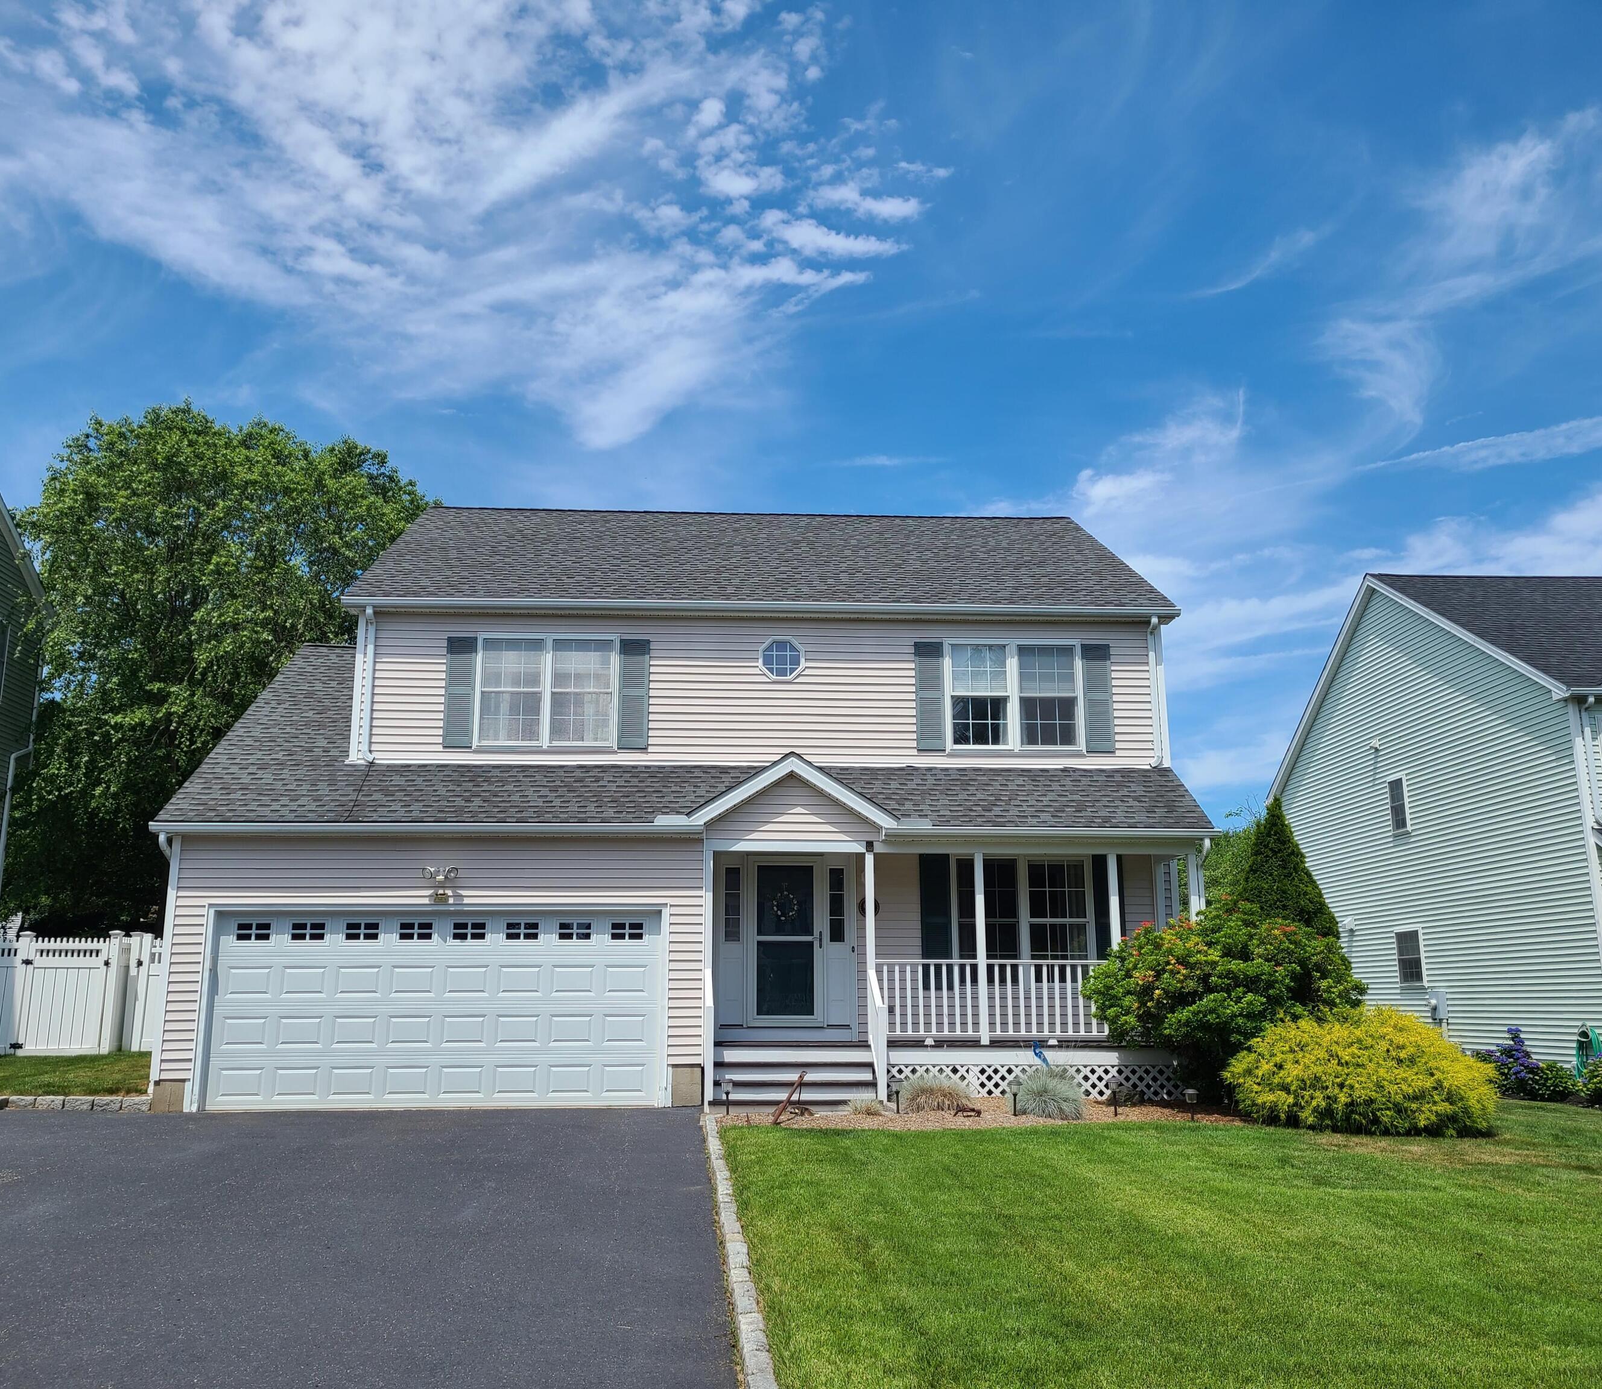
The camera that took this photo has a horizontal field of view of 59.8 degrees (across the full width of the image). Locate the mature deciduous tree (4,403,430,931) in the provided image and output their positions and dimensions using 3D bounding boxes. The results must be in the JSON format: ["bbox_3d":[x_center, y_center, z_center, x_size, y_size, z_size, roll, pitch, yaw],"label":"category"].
[{"bbox_3d":[-11.166,0.232,26.441,7.600,12.394,7.200,1,-13,-4],"label":"mature deciduous tree"}]

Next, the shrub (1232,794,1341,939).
[{"bbox_3d":[6.373,3.262,18.368,2.000,3.823,2.000,1,-13,-4],"label":"shrub"}]

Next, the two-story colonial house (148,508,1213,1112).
[{"bbox_3d":[-1.364,1.172,20.957,12.040,9.050,11.300,1,-13,-4],"label":"two-story colonial house"}]

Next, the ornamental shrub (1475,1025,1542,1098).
[{"bbox_3d":[10.652,5.529,21.010,1.050,1.042,1.000,1,-13,-4],"label":"ornamental shrub"}]

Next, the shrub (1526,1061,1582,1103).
[{"bbox_3d":[10.788,5.524,19.890,0.820,0.581,0.800,1,-13,-4],"label":"shrub"}]

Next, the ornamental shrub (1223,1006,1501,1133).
[{"bbox_3d":[5.871,3.904,14.597,2.700,1.203,2.350,1,-13,-4],"label":"ornamental shrub"}]

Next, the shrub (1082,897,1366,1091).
[{"bbox_3d":[4.677,3.378,15.357,3.050,2.251,2.650,1,-13,-4],"label":"shrub"}]

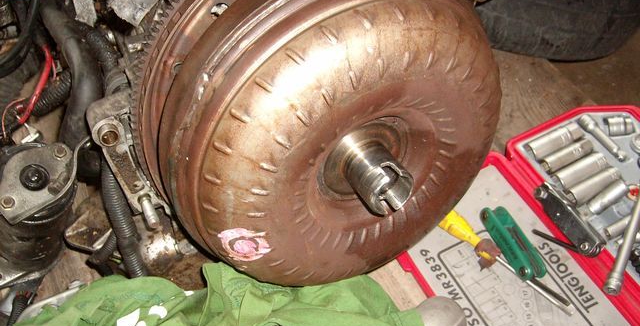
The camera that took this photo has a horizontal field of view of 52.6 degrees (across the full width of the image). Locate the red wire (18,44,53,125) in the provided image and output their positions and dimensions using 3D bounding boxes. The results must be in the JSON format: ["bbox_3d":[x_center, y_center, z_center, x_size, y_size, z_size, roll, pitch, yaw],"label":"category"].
[{"bbox_3d":[-0.245,-0.068,0.560,0.016,0.080,0.012,18,25,-24],"label":"red wire"}]

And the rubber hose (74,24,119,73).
[{"bbox_3d":[-0.183,-0.094,0.530,0.020,0.049,0.020,-35,32,-10],"label":"rubber hose"}]

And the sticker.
[{"bbox_3d":[-0.056,0.060,0.480,0.036,0.038,0.004,-13,44,-4],"label":"sticker"}]

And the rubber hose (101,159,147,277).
[{"bbox_3d":[-0.181,0.051,0.595,0.026,0.114,0.023,-13,22,-18],"label":"rubber hose"}]

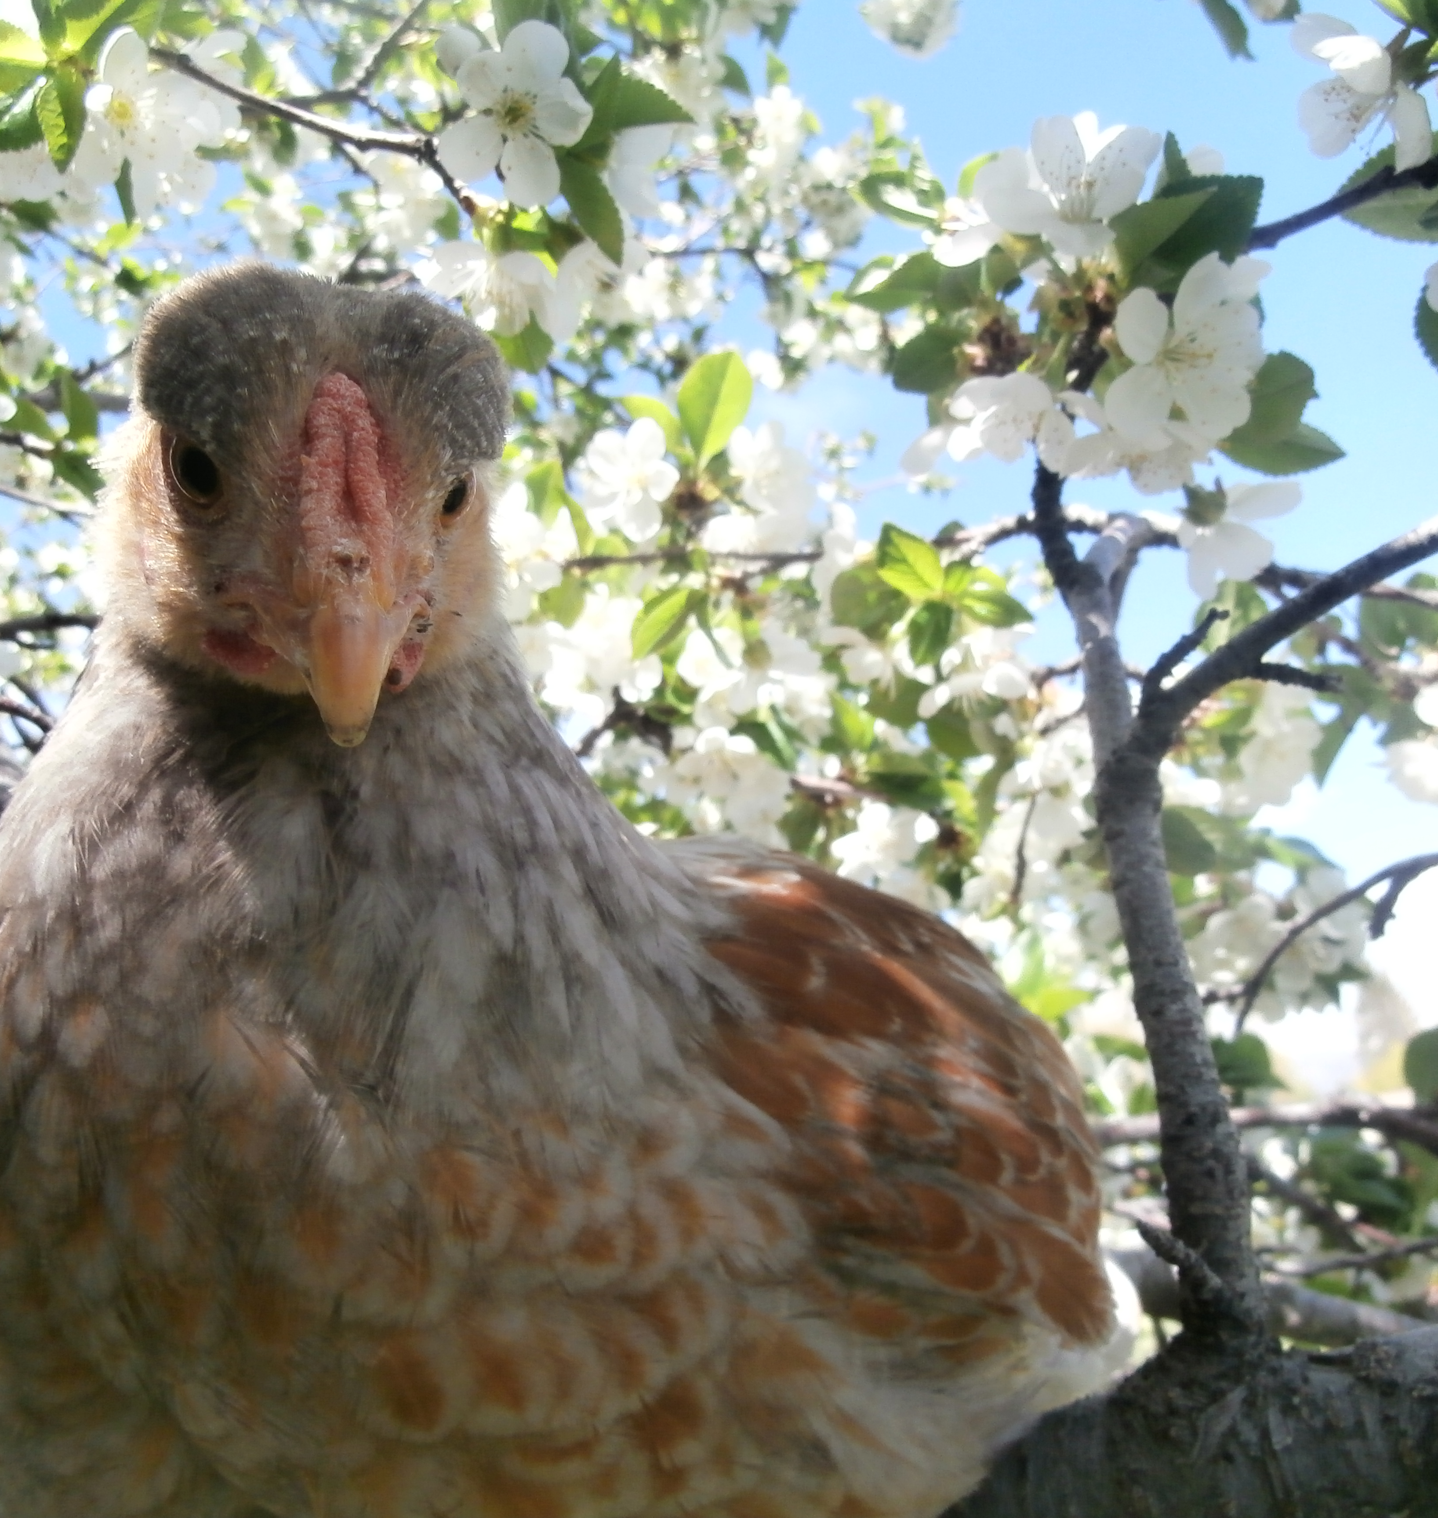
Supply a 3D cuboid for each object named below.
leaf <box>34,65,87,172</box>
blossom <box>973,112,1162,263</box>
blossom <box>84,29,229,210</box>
[{"bbox_3d":[-0.181,-0.176,0.385,0.013,0.029,0.013,1,-13,-6],"label":"leaf"},{"bbox_3d":[0.062,-0.102,0.250,0.033,0.027,0.018,2,-30,-6],"label":"blossom"},{"bbox_3d":[-0.156,-0.178,0.390,0.039,0.049,0.022,5,-14,-21],"label":"blossom"}]

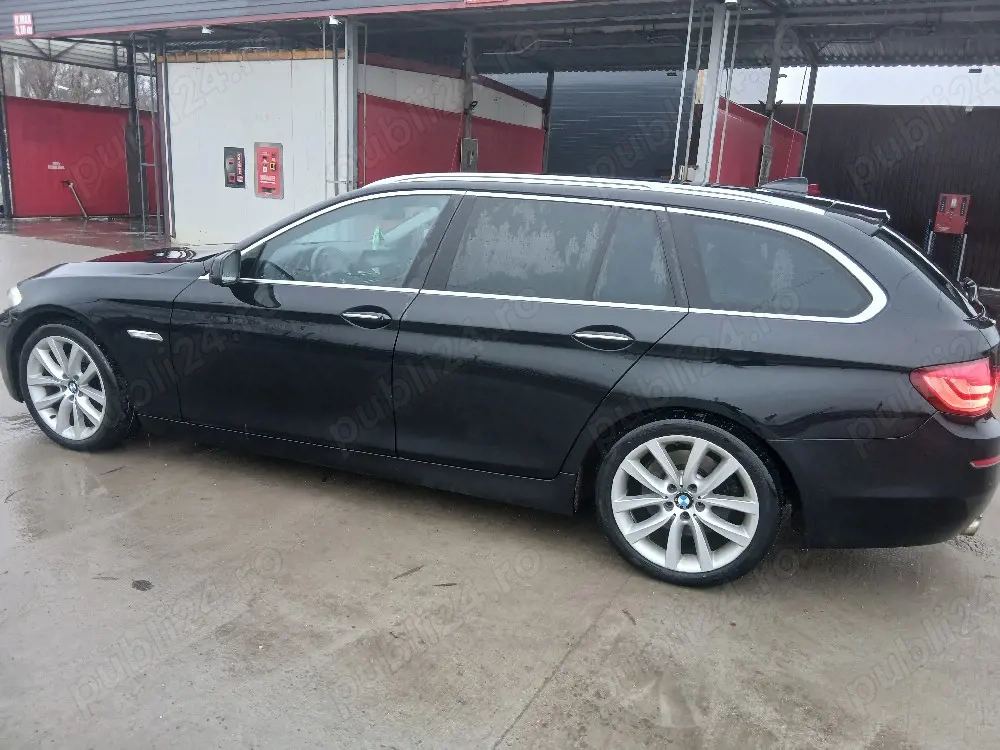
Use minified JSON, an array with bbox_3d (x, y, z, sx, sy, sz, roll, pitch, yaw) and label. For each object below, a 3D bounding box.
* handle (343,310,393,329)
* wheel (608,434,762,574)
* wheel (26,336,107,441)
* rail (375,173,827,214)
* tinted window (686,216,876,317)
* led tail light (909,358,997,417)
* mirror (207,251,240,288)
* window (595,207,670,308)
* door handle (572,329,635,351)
[{"bbox_3d":[-0.523,-0.227,2.989,0.230,0.065,0.050,9,15,20],"label":"handle"},{"bbox_3d":[0.694,0.449,2.789,0.520,0.520,0.210,8,15,19],"label":"wheel"},{"bbox_3d":[-2.086,0.048,3.749,0.520,0.520,0.210,8,15,20],"label":"wheel"},{"bbox_3d":[0.285,-0.726,2.918,1.830,0.090,0.070,8,15,19],"label":"rail"},{"bbox_3d":[0.928,-0.378,2.600,0.670,0.350,0.050,7,-7,15],"label":"tinted window"},{"bbox_3d":[1.469,0.031,2.450,0.275,0.200,0.210,10,16,25],"label":"led tail light"},{"bbox_3d":[-1.154,-0.444,3.142,0.145,0.155,0.195,7,15,13],"label":"mirror"},{"bbox_3d":[0.511,-0.427,2.735,0.285,0.360,0.040,8,-7,18],"label":"window"},{"bbox_3d":[0.368,-0.131,2.677,0.230,0.065,0.050,8,15,19],"label":"door handle"}]

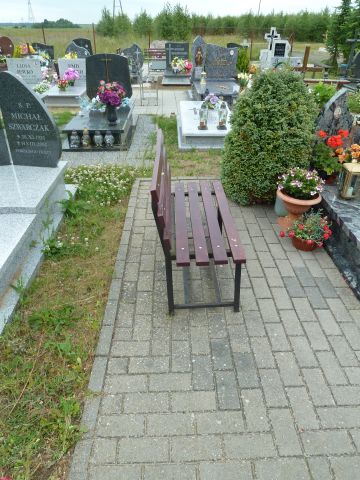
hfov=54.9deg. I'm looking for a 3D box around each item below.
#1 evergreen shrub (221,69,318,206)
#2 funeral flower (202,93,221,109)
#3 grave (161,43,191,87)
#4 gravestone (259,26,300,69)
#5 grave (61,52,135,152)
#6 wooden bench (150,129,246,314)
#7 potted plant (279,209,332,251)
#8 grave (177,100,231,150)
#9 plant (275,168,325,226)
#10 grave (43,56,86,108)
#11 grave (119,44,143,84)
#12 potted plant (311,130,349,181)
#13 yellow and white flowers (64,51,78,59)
[{"bbox_3d":[0.830,-0.990,3.237,0.870,1.090,0.860,-1,32,-1],"label":"evergreen shrub"},{"bbox_3d":[0.512,-2.284,5.661,0.290,0.270,0.250,-1,32,-1],"label":"funeral flower"},{"bbox_3d":[-0.090,-4.843,9.480,0.750,0.920,1.300,-1,32,-1],"label":"grave"},{"bbox_3d":[3.020,-5.661,10.377,1.200,1.250,0.380,-1,32,-1],"label":"gravestone"},{"bbox_3d":[-1.157,-2.152,5.187,0.890,1.000,2.120,-1,32,-1],"label":"grave"},{"bbox_3d":[0.088,-0.124,2.122,0.450,0.835,0.985,-1,32,-1],"label":"wooden bench"},{"bbox_3d":[0.939,-0.088,2.569,0.390,0.275,0.340,-1,32,-1],"label":"potted plant"},{"bbox_3d":[0.417,-1.858,5.421,0.930,0.220,2.050,-1,32,-1],"label":"grave"},{"bbox_3d":[0.940,-0.342,2.781,0.370,0.475,0.370,-1,32,-1],"label":"plant"},{"bbox_3d":[-2.363,-3.438,7.452,0.700,0.770,1.700,-1,32,-1],"label":"grave"},{"bbox_3d":[-1.310,-4.998,9.788,0.700,0.950,0.800,-1,32,-1],"label":"grave"},{"bbox_3d":[1.190,-0.649,2.719,0.270,0.420,0.270,-1,32,-1],"label":"potted plant"},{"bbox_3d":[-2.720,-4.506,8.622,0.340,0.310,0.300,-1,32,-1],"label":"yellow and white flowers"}]

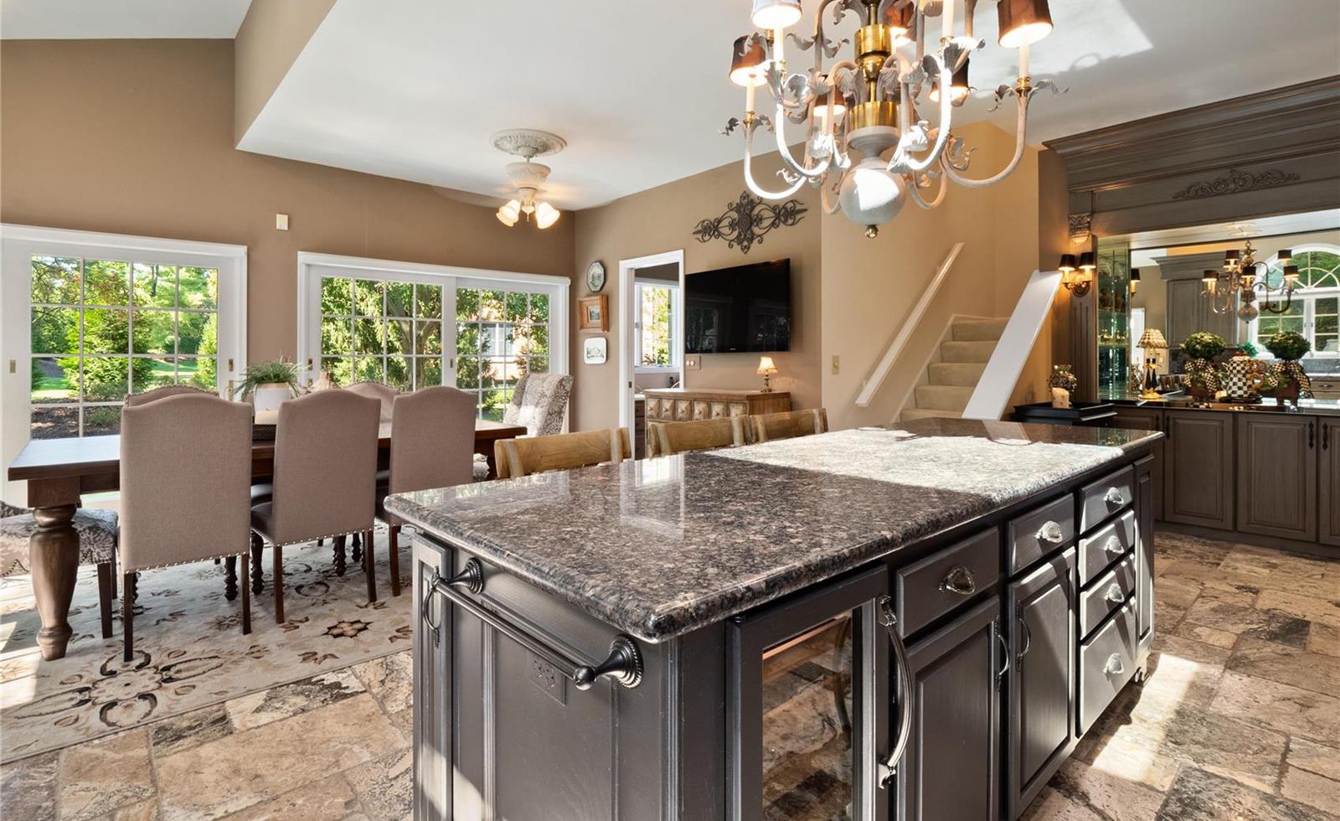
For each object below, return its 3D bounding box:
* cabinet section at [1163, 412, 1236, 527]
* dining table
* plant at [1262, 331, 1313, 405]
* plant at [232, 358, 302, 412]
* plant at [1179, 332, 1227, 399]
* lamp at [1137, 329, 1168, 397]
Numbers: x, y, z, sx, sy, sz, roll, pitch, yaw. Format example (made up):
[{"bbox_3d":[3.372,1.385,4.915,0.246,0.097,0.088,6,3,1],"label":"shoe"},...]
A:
[{"bbox_3d":[3.710,0.375,4.170,0.345,0.750,0.550,3,4,44],"label":"cabinet section"},{"bbox_3d":[-2.267,0.528,3.670,2.330,0.790,1.150,-4,5,-42],"label":"dining table"},{"bbox_3d":[4.030,-0.275,3.890,0.230,0.470,0.240,-3,5,-41],"label":"plant"},{"bbox_3d":[-2.180,-0.100,3.220,0.310,0.330,0.300,-3,5,-42],"label":"plant"},{"bbox_3d":[4.130,-0.344,4.610,0.260,0.520,0.260,-4,5,-42],"label":"plant"},{"bbox_3d":[3.620,-0.348,4.480,0.185,0.520,0.185,-3,5,-41],"label":"lamp"}]

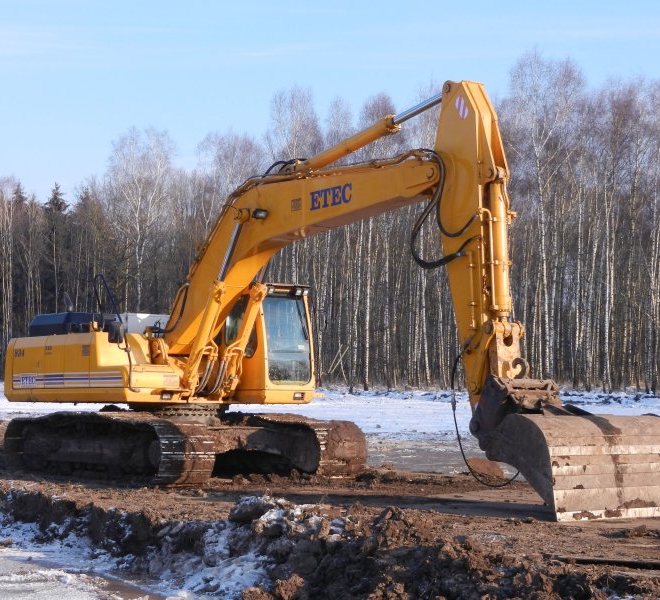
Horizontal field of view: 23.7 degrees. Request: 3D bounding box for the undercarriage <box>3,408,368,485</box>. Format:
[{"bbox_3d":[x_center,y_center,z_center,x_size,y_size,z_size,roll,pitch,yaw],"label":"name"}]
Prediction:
[{"bbox_3d":[-2.345,2.254,24.472,3.534,1.100,5.002,3,-5,-36],"label":"undercarriage"}]

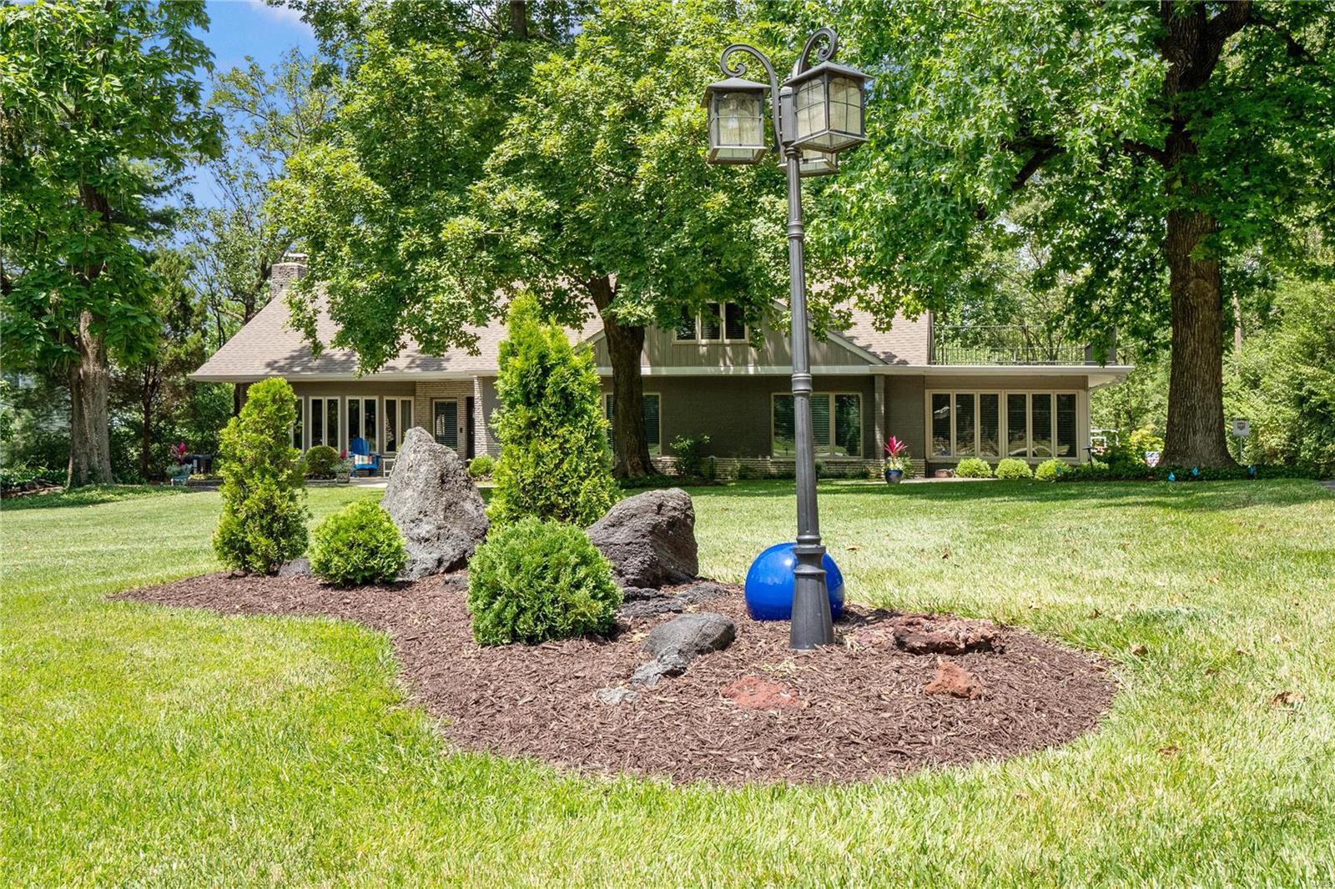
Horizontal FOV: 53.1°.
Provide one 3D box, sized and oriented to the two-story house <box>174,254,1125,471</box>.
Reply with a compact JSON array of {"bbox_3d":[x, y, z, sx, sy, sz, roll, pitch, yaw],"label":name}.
[{"bbox_3d":[-0.200,-2.350,38.600,23.500,6.400,11.500,0,0,1],"label":"two-story house"}]

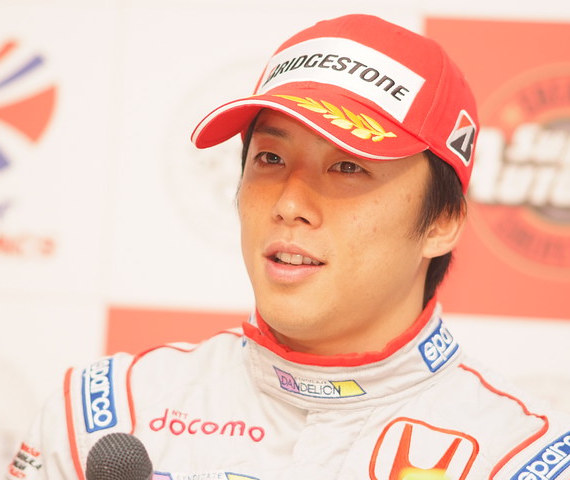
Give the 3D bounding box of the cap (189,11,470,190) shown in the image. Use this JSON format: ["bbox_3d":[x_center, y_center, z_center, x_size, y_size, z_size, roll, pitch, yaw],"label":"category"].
[{"bbox_3d":[0.044,-0.106,3.990,0.178,0.142,0.260,5,-11,27],"label":"cap"}]

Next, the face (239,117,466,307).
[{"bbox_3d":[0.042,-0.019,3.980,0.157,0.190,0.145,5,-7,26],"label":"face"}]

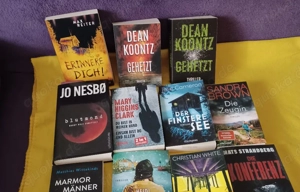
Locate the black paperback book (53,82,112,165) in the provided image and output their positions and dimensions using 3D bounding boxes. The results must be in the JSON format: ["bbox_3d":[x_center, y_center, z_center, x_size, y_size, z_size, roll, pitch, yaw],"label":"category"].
[{"bbox_3d":[-0.166,0.060,0.729,0.133,0.033,0.213,-5,55,-5],"label":"black paperback book"}]

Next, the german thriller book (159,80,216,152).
[{"bbox_3d":[0.093,0.049,0.743,0.118,0.028,0.185,-8,52,5],"label":"german thriller book"}]

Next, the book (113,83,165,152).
[{"bbox_3d":[-0.033,0.059,0.735,0.121,0.032,0.183,-5,52,-2],"label":"book"}]

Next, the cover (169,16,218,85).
[{"bbox_3d":[0.113,-0.117,0.783,0.119,0.183,0.039,-4,22,-8],"label":"cover"}]

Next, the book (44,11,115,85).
[{"bbox_3d":[-0.174,-0.111,0.748,0.125,0.200,0.028,-10,34,-2],"label":"book"}]

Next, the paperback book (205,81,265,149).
[{"bbox_3d":[0.212,0.049,0.742,0.112,0.027,0.188,-4,53,2],"label":"paperback book"}]

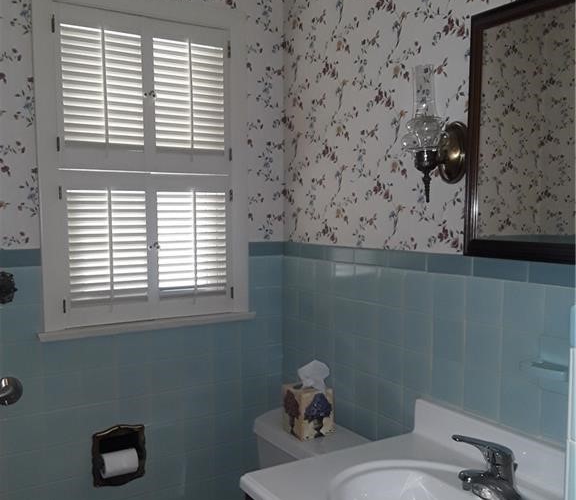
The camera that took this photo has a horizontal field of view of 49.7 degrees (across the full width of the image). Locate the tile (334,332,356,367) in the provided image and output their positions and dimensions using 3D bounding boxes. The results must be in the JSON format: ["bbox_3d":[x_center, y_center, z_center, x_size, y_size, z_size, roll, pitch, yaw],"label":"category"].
[{"bbox_3d":[0.180,0.311,1.962,0.010,0.107,0.107,-2,4,-32],"label":"tile"}]

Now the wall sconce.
[{"bbox_3d":[0.351,-0.281,1.510,0.150,0.332,0.108,-2,4,-32],"label":"wall sconce"}]

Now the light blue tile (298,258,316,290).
[{"bbox_3d":[0.066,0.085,2.153,0.009,0.108,0.108,-2,4,-32],"label":"light blue tile"}]

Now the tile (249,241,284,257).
[{"bbox_3d":[-0.079,-0.003,2.215,0.140,0.053,0.010,-2,4,-32],"label":"tile"}]

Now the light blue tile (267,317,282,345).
[{"bbox_3d":[-0.050,0.296,2.274,0.070,0.108,0.009,-2,4,-32],"label":"light blue tile"}]

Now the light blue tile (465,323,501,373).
[{"bbox_3d":[0.470,0.231,1.496,0.010,0.108,0.108,-2,4,-32],"label":"light blue tile"}]

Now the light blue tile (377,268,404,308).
[{"bbox_3d":[0.300,0.110,1.784,0.009,0.108,0.108,-2,4,-32],"label":"light blue tile"}]

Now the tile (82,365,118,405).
[{"bbox_3d":[-0.586,0.422,1.926,0.108,0.107,0.010,-2,4,-32],"label":"tile"}]

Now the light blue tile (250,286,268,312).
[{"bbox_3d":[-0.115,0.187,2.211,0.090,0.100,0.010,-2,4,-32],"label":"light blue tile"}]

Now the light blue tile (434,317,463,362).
[{"bbox_3d":[0.412,0.225,1.588,0.010,0.108,0.108,-2,4,-32],"label":"light blue tile"}]

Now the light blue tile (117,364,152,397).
[{"bbox_3d":[-0.495,0.417,1.978,0.107,0.107,0.010,-2,4,-32],"label":"light blue tile"}]

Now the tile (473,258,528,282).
[{"bbox_3d":[0.494,0.047,1.445,0.012,0.051,0.153,-2,4,-32],"label":"tile"}]

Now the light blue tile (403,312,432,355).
[{"bbox_3d":[0.353,0.219,1.673,0.010,0.107,0.108,-2,4,-32],"label":"light blue tile"}]

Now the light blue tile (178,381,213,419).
[{"bbox_3d":[-0.307,0.518,2.105,0.108,0.107,0.010,-2,4,-32],"label":"light blue tile"}]

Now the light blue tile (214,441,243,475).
[{"bbox_3d":[-0.213,0.729,2.176,0.108,0.107,0.010,-2,4,-32],"label":"light blue tile"}]

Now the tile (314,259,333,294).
[{"bbox_3d":[0.123,0.091,2.046,0.010,0.108,0.108,-2,4,-32],"label":"tile"}]

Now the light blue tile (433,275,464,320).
[{"bbox_3d":[0.418,0.122,1.599,0.009,0.108,0.108,-2,4,-32],"label":"light blue tile"}]

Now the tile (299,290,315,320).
[{"bbox_3d":[0.064,0.191,2.138,0.010,0.107,0.107,-2,4,-32],"label":"tile"}]

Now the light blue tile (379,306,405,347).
[{"bbox_3d":[0.295,0.213,1.765,0.010,0.107,0.108,-2,4,-32],"label":"light blue tile"}]

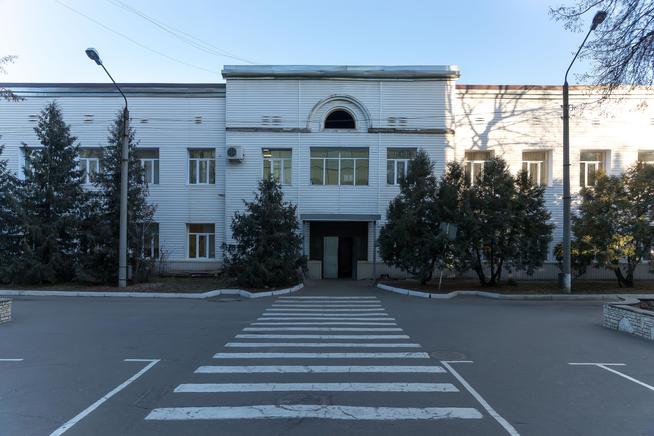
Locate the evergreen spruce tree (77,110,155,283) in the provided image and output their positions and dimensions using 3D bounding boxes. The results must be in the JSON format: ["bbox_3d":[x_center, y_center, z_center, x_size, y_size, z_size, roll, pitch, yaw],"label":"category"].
[{"bbox_3d":[-9.071,-0.954,18.700,3.345,7.313,3.200,0,-1,0],"label":"evergreen spruce tree"}]

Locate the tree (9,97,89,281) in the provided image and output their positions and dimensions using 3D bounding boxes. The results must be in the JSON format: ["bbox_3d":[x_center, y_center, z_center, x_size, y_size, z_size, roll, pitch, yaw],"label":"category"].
[{"bbox_3d":[-12.411,-1.141,19.500,3.500,8.000,3.500,0,-2,1],"label":"tree"}]

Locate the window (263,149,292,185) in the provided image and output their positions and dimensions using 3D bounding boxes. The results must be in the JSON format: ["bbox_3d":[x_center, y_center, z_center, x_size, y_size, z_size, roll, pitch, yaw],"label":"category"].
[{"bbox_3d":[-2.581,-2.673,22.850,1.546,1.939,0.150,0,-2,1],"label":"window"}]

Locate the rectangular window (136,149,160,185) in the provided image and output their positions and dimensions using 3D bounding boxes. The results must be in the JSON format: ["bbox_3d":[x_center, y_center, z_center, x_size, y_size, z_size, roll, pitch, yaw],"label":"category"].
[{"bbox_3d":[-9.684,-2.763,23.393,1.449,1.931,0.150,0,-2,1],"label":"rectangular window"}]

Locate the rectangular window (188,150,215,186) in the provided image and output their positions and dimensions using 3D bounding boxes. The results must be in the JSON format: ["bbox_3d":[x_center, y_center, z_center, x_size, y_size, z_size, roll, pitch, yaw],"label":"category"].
[{"bbox_3d":[-6.464,-2.658,22.500,1.419,1.858,0.180,0,-1,0],"label":"rectangular window"}]

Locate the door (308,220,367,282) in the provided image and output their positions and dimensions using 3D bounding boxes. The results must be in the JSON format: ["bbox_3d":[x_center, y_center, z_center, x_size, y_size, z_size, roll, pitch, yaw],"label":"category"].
[{"bbox_3d":[0.608,1.673,22.100,2.991,2.991,0.300,0,-1,0],"label":"door"}]

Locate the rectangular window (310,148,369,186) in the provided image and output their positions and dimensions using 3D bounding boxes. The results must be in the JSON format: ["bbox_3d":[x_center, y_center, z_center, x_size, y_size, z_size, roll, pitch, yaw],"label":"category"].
[{"bbox_3d":[0.656,-2.573,22.000,2.977,1.917,0.180,0,-1,0],"label":"rectangular window"}]

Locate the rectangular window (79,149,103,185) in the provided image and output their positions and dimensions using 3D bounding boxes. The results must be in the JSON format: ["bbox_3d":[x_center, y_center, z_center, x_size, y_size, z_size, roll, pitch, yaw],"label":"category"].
[{"bbox_3d":[-12.231,-2.658,22.500,1.393,1.858,0.180,0,-1,0],"label":"rectangular window"}]

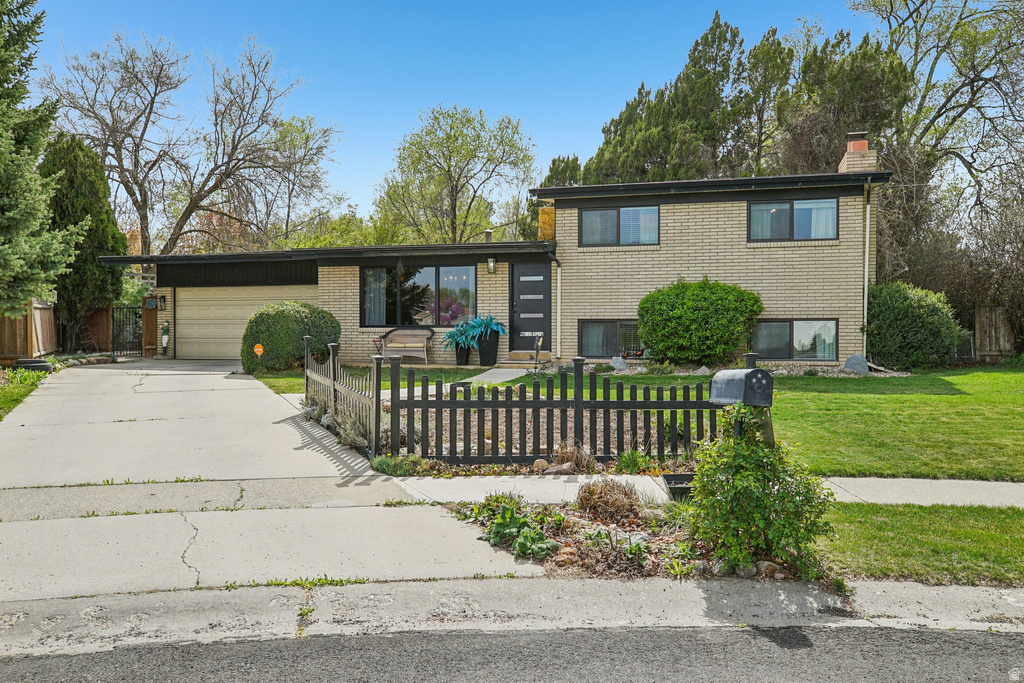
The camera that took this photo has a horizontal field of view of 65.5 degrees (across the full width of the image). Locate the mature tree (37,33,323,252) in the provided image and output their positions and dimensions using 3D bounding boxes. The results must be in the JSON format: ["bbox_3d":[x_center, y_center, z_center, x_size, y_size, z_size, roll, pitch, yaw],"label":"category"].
[{"bbox_3d":[-13.281,-6.069,31.918,11.330,12.687,9.630,0,1,0],"label":"mature tree"}]

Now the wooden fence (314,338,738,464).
[{"bbox_3d":[-0.190,0.616,10.059,5.417,1.326,3.768,0,1,-6],"label":"wooden fence"}]

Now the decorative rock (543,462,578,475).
[{"bbox_3d":[0.486,1.299,8.150,0.330,0.130,0.200,0,1,0],"label":"decorative rock"}]

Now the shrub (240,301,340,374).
[{"bbox_3d":[-4.867,-0.066,17.500,2.080,1.550,1.900,0,1,16],"label":"shrub"}]

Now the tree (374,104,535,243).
[{"bbox_3d":[-2.746,-5.608,37.924,7.633,11.394,7.252,0,1,0],"label":"tree"}]

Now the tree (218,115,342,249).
[{"bbox_3d":[-11.629,-5.666,39.923,6.227,11.464,5.916,0,1,0],"label":"tree"}]

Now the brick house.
[{"bbox_3d":[-0.490,-2.167,22.737,19.450,5.380,9.000,0,1,16],"label":"brick house"}]

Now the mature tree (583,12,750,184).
[{"bbox_3d":[5.622,-5.835,28.921,6.117,12.283,5.505,0,1,0],"label":"mature tree"}]

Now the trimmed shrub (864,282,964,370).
[{"bbox_3d":[8.591,-0.299,17.000,2.050,1.860,1.950,0,1,16],"label":"trimmed shrub"}]

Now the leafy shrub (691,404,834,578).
[{"bbox_3d":[1.683,0.961,5.350,0.940,1.070,0.860,0,1,0],"label":"leafy shrub"}]

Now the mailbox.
[{"bbox_3d":[1.556,0.302,5.380,0.195,0.240,0.510,3,1,-9],"label":"mailbox"}]

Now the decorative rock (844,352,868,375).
[{"bbox_3d":[6.920,0.442,16.000,0.480,0.440,0.400,0,1,16],"label":"decorative rock"}]

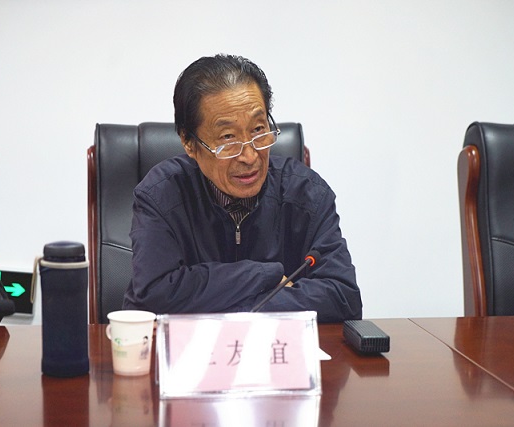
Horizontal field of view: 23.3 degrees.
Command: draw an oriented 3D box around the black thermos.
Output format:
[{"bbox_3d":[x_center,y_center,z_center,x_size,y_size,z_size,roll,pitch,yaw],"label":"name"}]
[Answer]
[{"bbox_3d":[-0.278,0.136,1.799,0.070,0.195,0.070,0,6,0],"label":"black thermos"}]

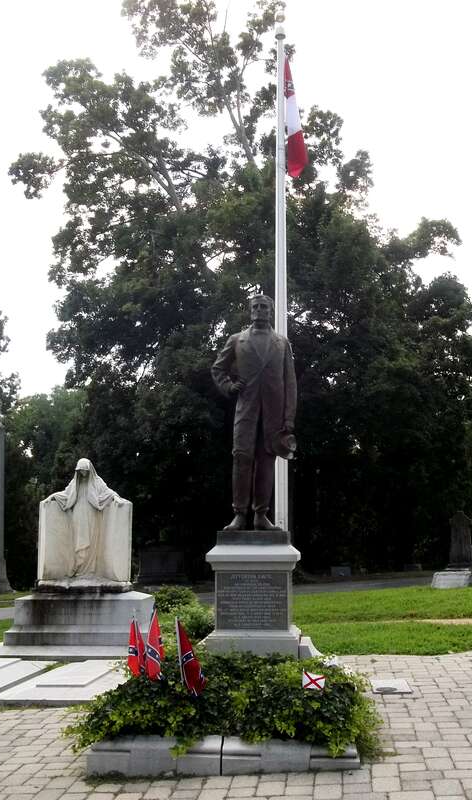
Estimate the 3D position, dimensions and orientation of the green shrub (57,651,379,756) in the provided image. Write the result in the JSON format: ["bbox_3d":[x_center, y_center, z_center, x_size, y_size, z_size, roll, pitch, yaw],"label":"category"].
[{"bbox_3d":[-0.050,1.958,5.594,1.850,0.470,1.500,-1,-8,7],"label":"green shrub"}]

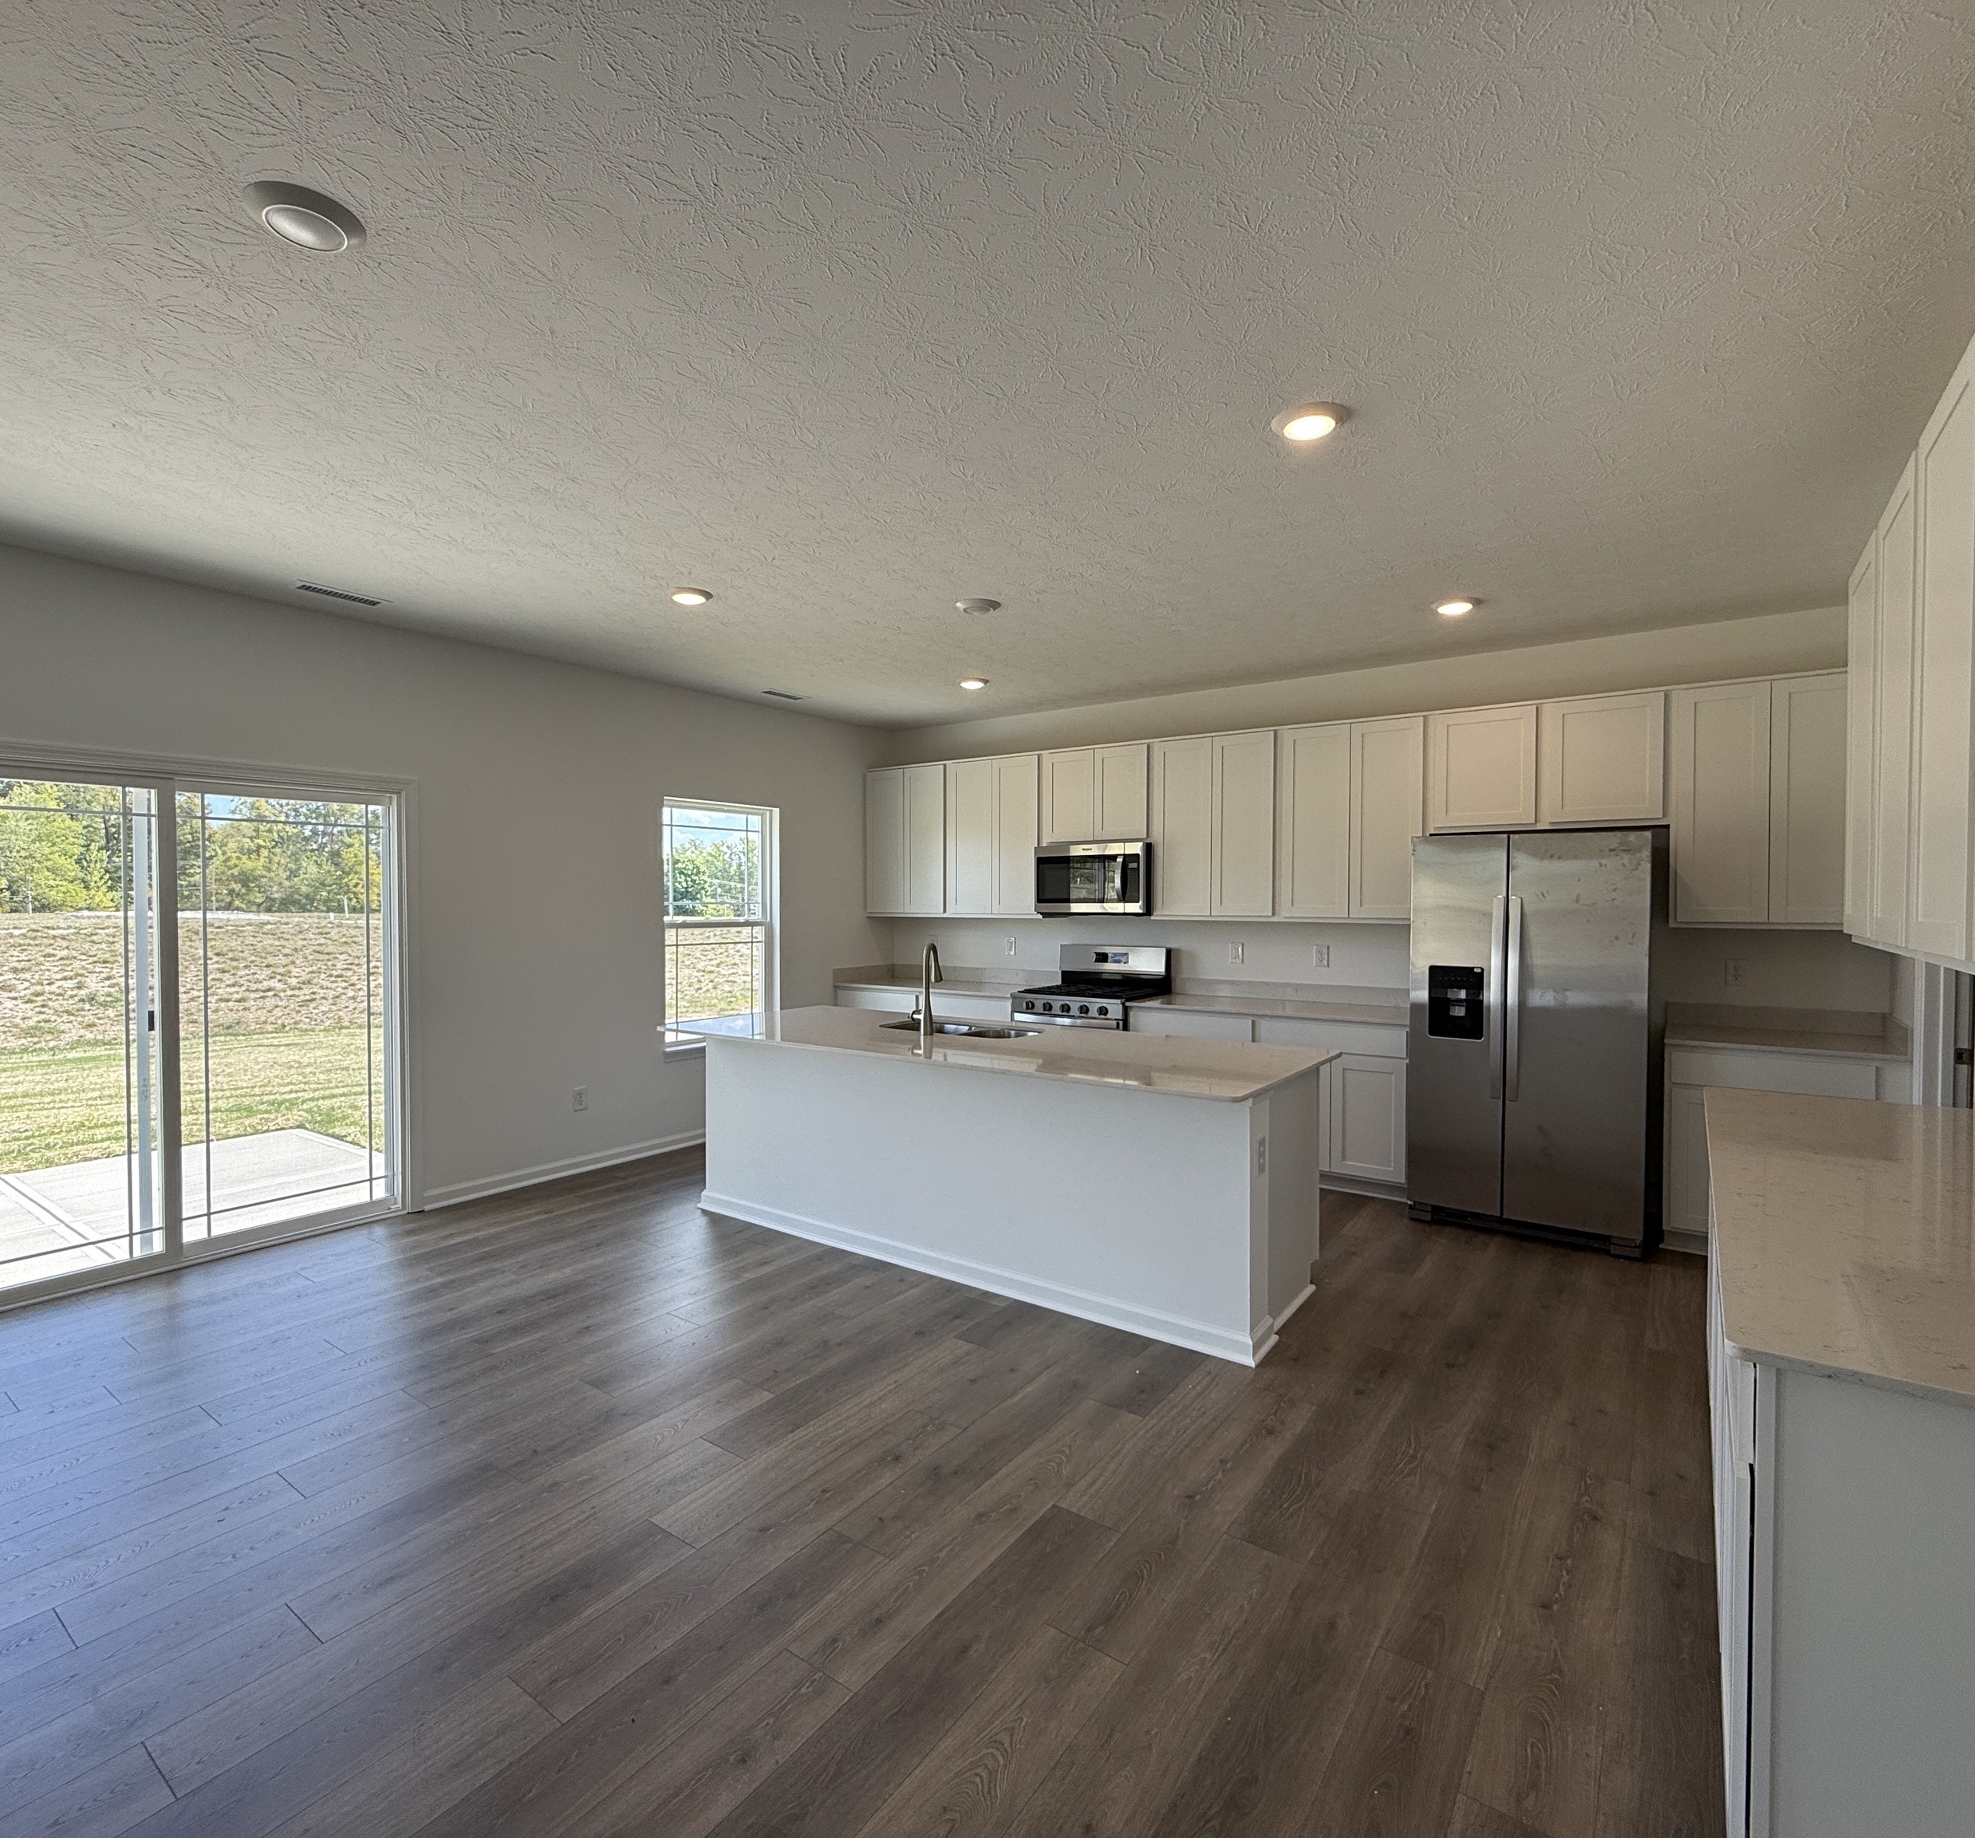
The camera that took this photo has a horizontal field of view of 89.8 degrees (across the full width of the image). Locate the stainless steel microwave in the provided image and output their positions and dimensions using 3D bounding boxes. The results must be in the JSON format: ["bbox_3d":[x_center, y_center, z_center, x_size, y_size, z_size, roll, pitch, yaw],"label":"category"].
[{"bbox_3d":[0.754,-0.242,6.211,0.762,0.425,0.410,1,1,35],"label":"stainless steel microwave"}]

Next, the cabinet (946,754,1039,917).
[{"bbox_3d":[0.122,-0.534,6.657,0.757,1.056,0.329,1,2,36],"label":"cabinet"}]

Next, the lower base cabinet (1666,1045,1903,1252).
[{"bbox_3d":[3.345,0.976,4.225,0.752,0.876,0.602,1,2,36],"label":"lower base cabinet"}]

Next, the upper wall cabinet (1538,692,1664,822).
[{"bbox_3d":[2.908,-0.723,4.662,0.515,0.603,0.329,1,2,36],"label":"upper wall cabinet"}]

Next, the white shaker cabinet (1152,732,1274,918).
[{"bbox_3d":[1.373,-0.517,5.764,0.753,1.056,0.329,1,2,36],"label":"white shaker cabinet"}]

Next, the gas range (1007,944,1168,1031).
[{"bbox_3d":[0.631,0.780,6.086,0.763,1.199,0.675,1,2,36],"label":"gas range"}]

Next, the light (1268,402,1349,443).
[{"bbox_3d":[0.864,-1.310,2.637,0.192,0.030,0.192,0,1,0],"label":"light"}]

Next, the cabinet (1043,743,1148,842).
[{"bbox_3d":[0.749,-0.766,6.253,0.770,0.598,0.330,1,1,35],"label":"cabinet"}]

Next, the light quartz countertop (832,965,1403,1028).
[{"bbox_3d":[0.666,0.436,6.112,3.828,0.139,0.622,1,2,36],"label":"light quartz countertop"}]

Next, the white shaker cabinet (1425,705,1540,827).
[{"bbox_3d":[2.514,-0.735,4.997,0.507,0.607,0.330,1,1,35],"label":"white shaker cabinet"}]

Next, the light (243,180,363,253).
[{"bbox_3d":[-1.276,-1.294,1.856,0.192,0.030,0.192,1,1,35],"label":"light"}]

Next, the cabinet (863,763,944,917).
[{"bbox_3d":[-0.488,-0.543,7.092,0.743,1.056,0.329,1,2,36],"label":"cabinet"}]

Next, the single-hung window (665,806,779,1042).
[{"bbox_3d":[-1.675,0.034,6.244,0.110,1.510,0.905,1,1,35],"label":"single-hung window"}]

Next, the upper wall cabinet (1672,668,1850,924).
[{"bbox_3d":[3.408,-0.490,4.311,0.712,1.056,0.329,1,2,36],"label":"upper wall cabinet"}]

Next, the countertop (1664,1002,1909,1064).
[{"bbox_3d":[3.360,0.472,4.227,0.762,0.131,0.642,1,1,35],"label":"countertop"}]

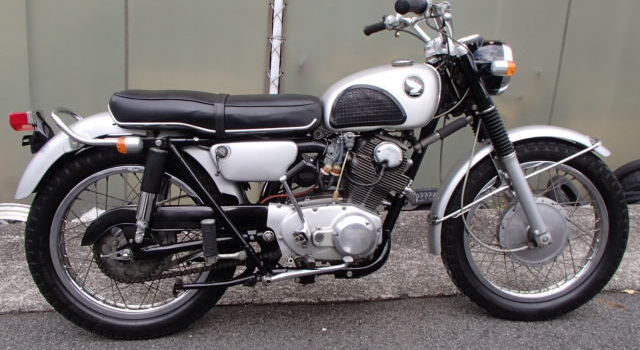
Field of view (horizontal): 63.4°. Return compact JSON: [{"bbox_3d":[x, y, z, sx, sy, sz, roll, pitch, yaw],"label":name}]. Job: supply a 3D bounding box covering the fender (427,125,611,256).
[{"bbox_3d":[0.682,0.048,1.783,0.620,0.435,0.115,0,10,-1],"label":"fender"}]

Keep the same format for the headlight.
[{"bbox_3d":[0.571,-0.354,1.707,0.155,0.180,0.180,0,10,-1],"label":"headlight"}]

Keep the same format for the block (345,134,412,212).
[{"bbox_3d":[0.168,-0.023,1.722,0.215,0.250,0.260,-1,8,-7],"label":"block"}]

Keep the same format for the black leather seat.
[{"bbox_3d":[-0.315,-0.201,1.641,0.640,0.135,0.250,-1,8,-7],"label":"black leather seat"}]

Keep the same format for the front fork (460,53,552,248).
[{"bbox_3d":[0.604,-0.082,1.758,0.125,0.700,0.235,-27,10,4],"label":"front fork"}]

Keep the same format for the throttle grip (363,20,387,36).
[{"bbox_3d":[0.215,-0.573,2.007,0.038,0.038,0.125,-6,4,-37],"label":"throttle grip"}]

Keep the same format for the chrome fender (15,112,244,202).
[{"bbox_3d":[-0.592,-0.058,1.627,0.685,0.285,0.130,-1,8,-7],"label":"chrome fender"}]

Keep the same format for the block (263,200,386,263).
[{"bbox_3d":[0.002,0.154,1.726,0.360,0.195,0.310,-1,8,-7],"label":"block"}]

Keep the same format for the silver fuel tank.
[{"bbox_3d":[0.188,-0.254,1.693,0.400,0.220,0.240,-1,8,-7],"label":"silver fuel tank"}]

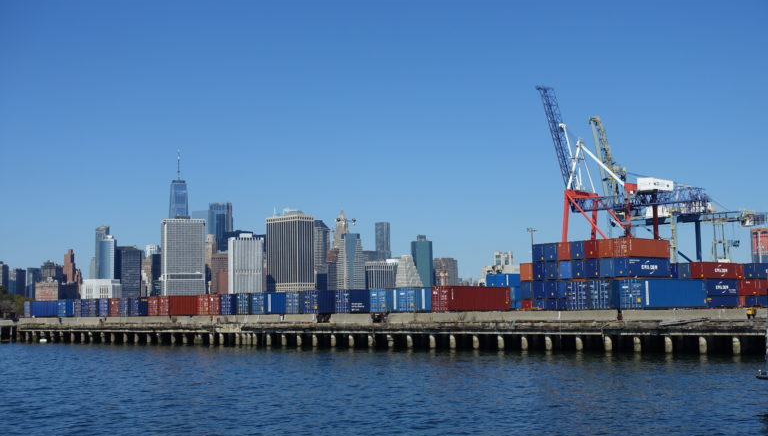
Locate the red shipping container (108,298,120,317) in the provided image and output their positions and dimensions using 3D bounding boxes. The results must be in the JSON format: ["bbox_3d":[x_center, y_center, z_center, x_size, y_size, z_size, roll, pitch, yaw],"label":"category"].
[{"bbox_3d":[-39.359,14.663,169.161,2.440,2.900,12.190,-5,-7,41],"label":"red shipping container"}]

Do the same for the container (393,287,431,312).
[{"bbox_3d":[6.828,10.144,127.638,2.440,2.900,12.190,-5,-7,41],"label":"container"}]

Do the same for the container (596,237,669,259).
[{"bbox_3d":[39.151,4.667,155.132,2.440,2.900,12.190,-6,-7,44],"label":"container"}]

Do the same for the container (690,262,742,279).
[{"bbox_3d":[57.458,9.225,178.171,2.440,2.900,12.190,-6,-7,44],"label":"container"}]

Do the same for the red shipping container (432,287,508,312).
[{"bbox_3d":[10.612,9.695,123.631,2.440,2.900,12.190,-6,-7,42],"label":"red shipping container"}]

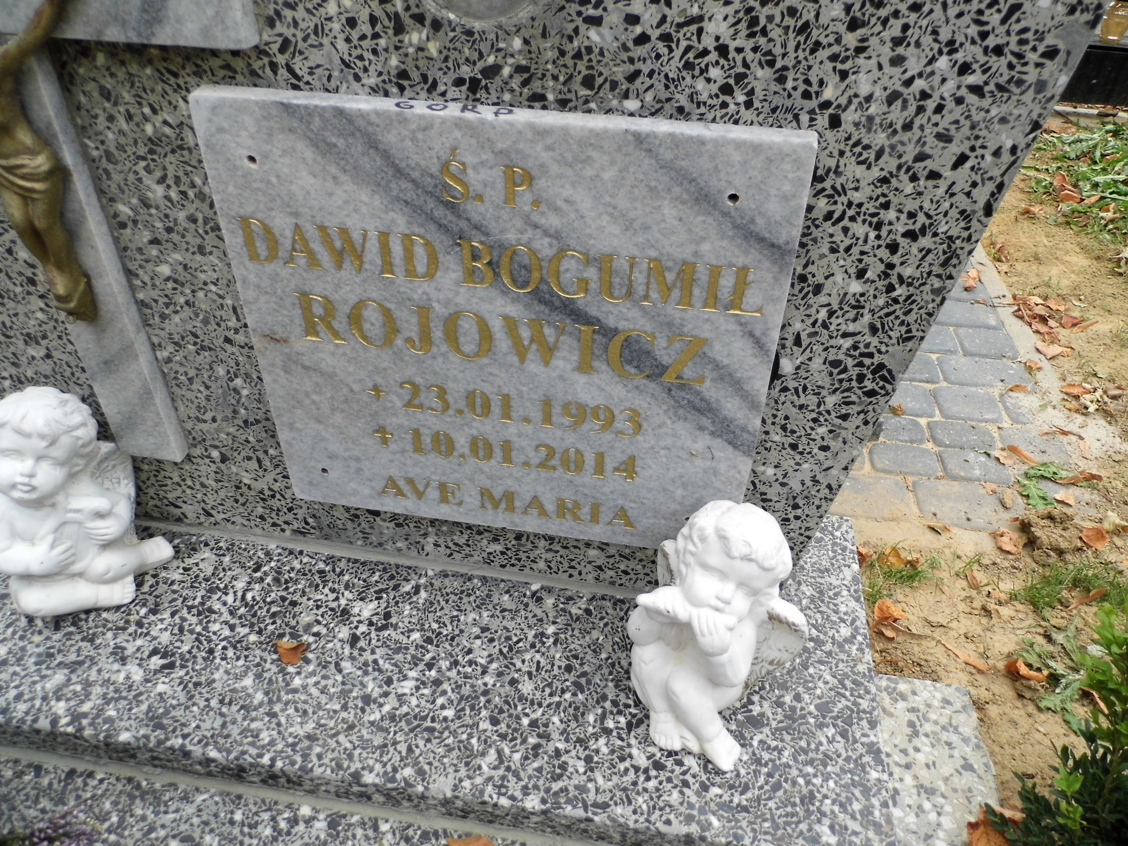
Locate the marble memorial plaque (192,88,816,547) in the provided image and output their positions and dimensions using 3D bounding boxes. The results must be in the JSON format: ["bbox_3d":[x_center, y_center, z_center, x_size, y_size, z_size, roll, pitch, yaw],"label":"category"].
[{"bbox_3d":[-0.051,-0.056,0.659,0.420,0.386,0.021,7,40,7],"label":"marble memorial plaque"}]

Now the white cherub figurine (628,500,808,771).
[{"bbox_3d":[0.128,0.172,0.691,0.133,0.200,0.144,24,45,25],"label":"white cherub figurine"}]

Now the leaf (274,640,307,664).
[{"bbox_3d":[-0.260,0.218,0.774,0.028,0.011,0.021,3,40,2],"label":"leaf"}]

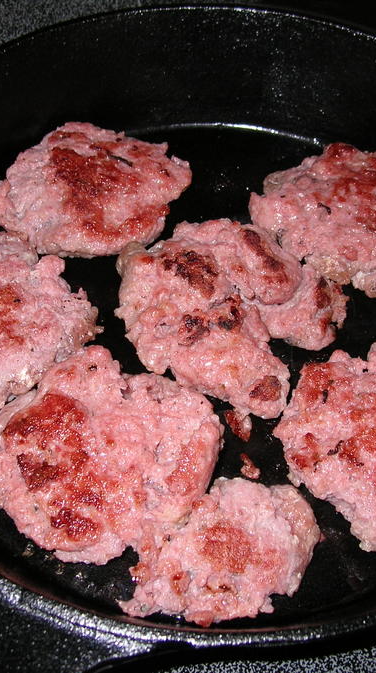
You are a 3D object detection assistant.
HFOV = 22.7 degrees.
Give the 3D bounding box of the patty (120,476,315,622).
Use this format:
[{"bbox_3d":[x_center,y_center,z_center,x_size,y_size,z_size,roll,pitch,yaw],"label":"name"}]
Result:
[{"bbox_3d":[0.014,0.076,0.338,0.067,0.014,0.057,7,55,3],"label":"patty"}]

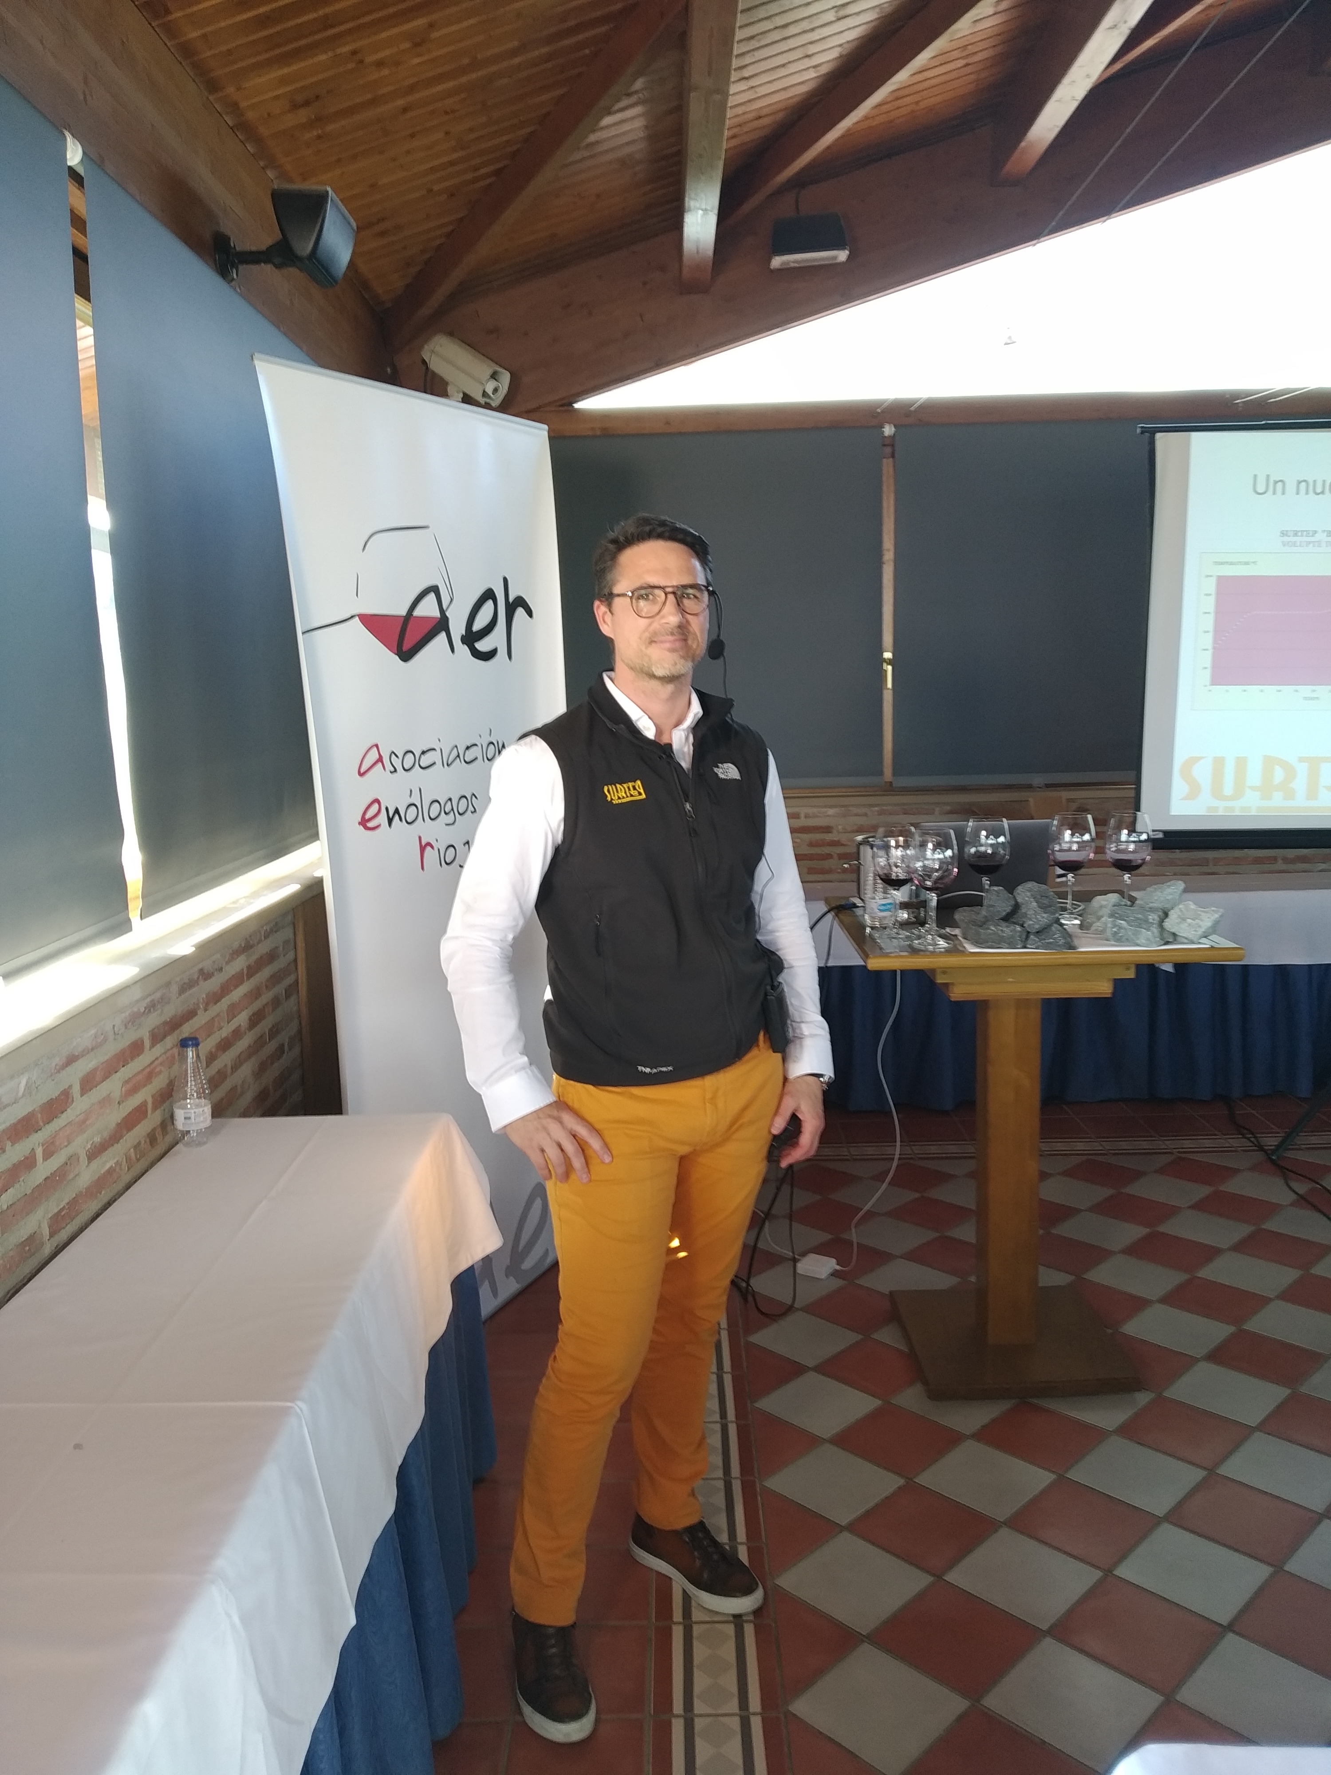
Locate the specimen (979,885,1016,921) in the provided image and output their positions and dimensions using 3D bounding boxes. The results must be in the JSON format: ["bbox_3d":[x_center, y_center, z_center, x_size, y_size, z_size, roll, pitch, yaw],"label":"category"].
[{"bbox_3d":[0.671,0.032,2.700,0.078,0.073,0.070,-2,8,1],"label":"specimen"}]

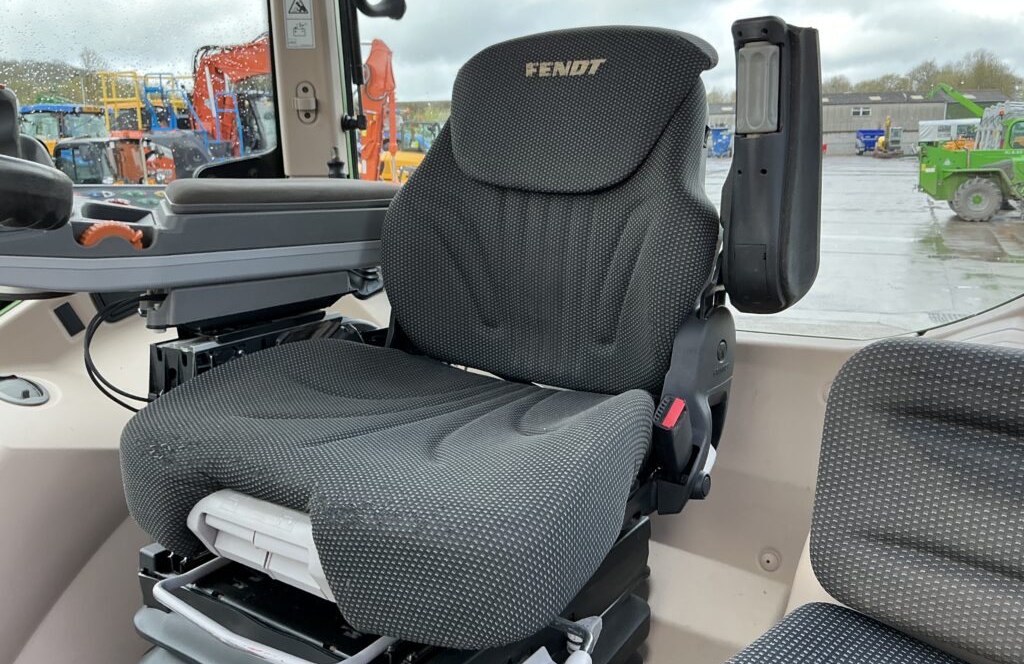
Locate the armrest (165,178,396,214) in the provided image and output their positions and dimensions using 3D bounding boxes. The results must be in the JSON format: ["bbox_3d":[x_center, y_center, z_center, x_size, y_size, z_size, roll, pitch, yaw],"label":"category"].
[{"bbox_3d":[-0.362,-0.220,1.308,0.400,0.047,0.120,-10,17,-43],"label":"armrest"}]

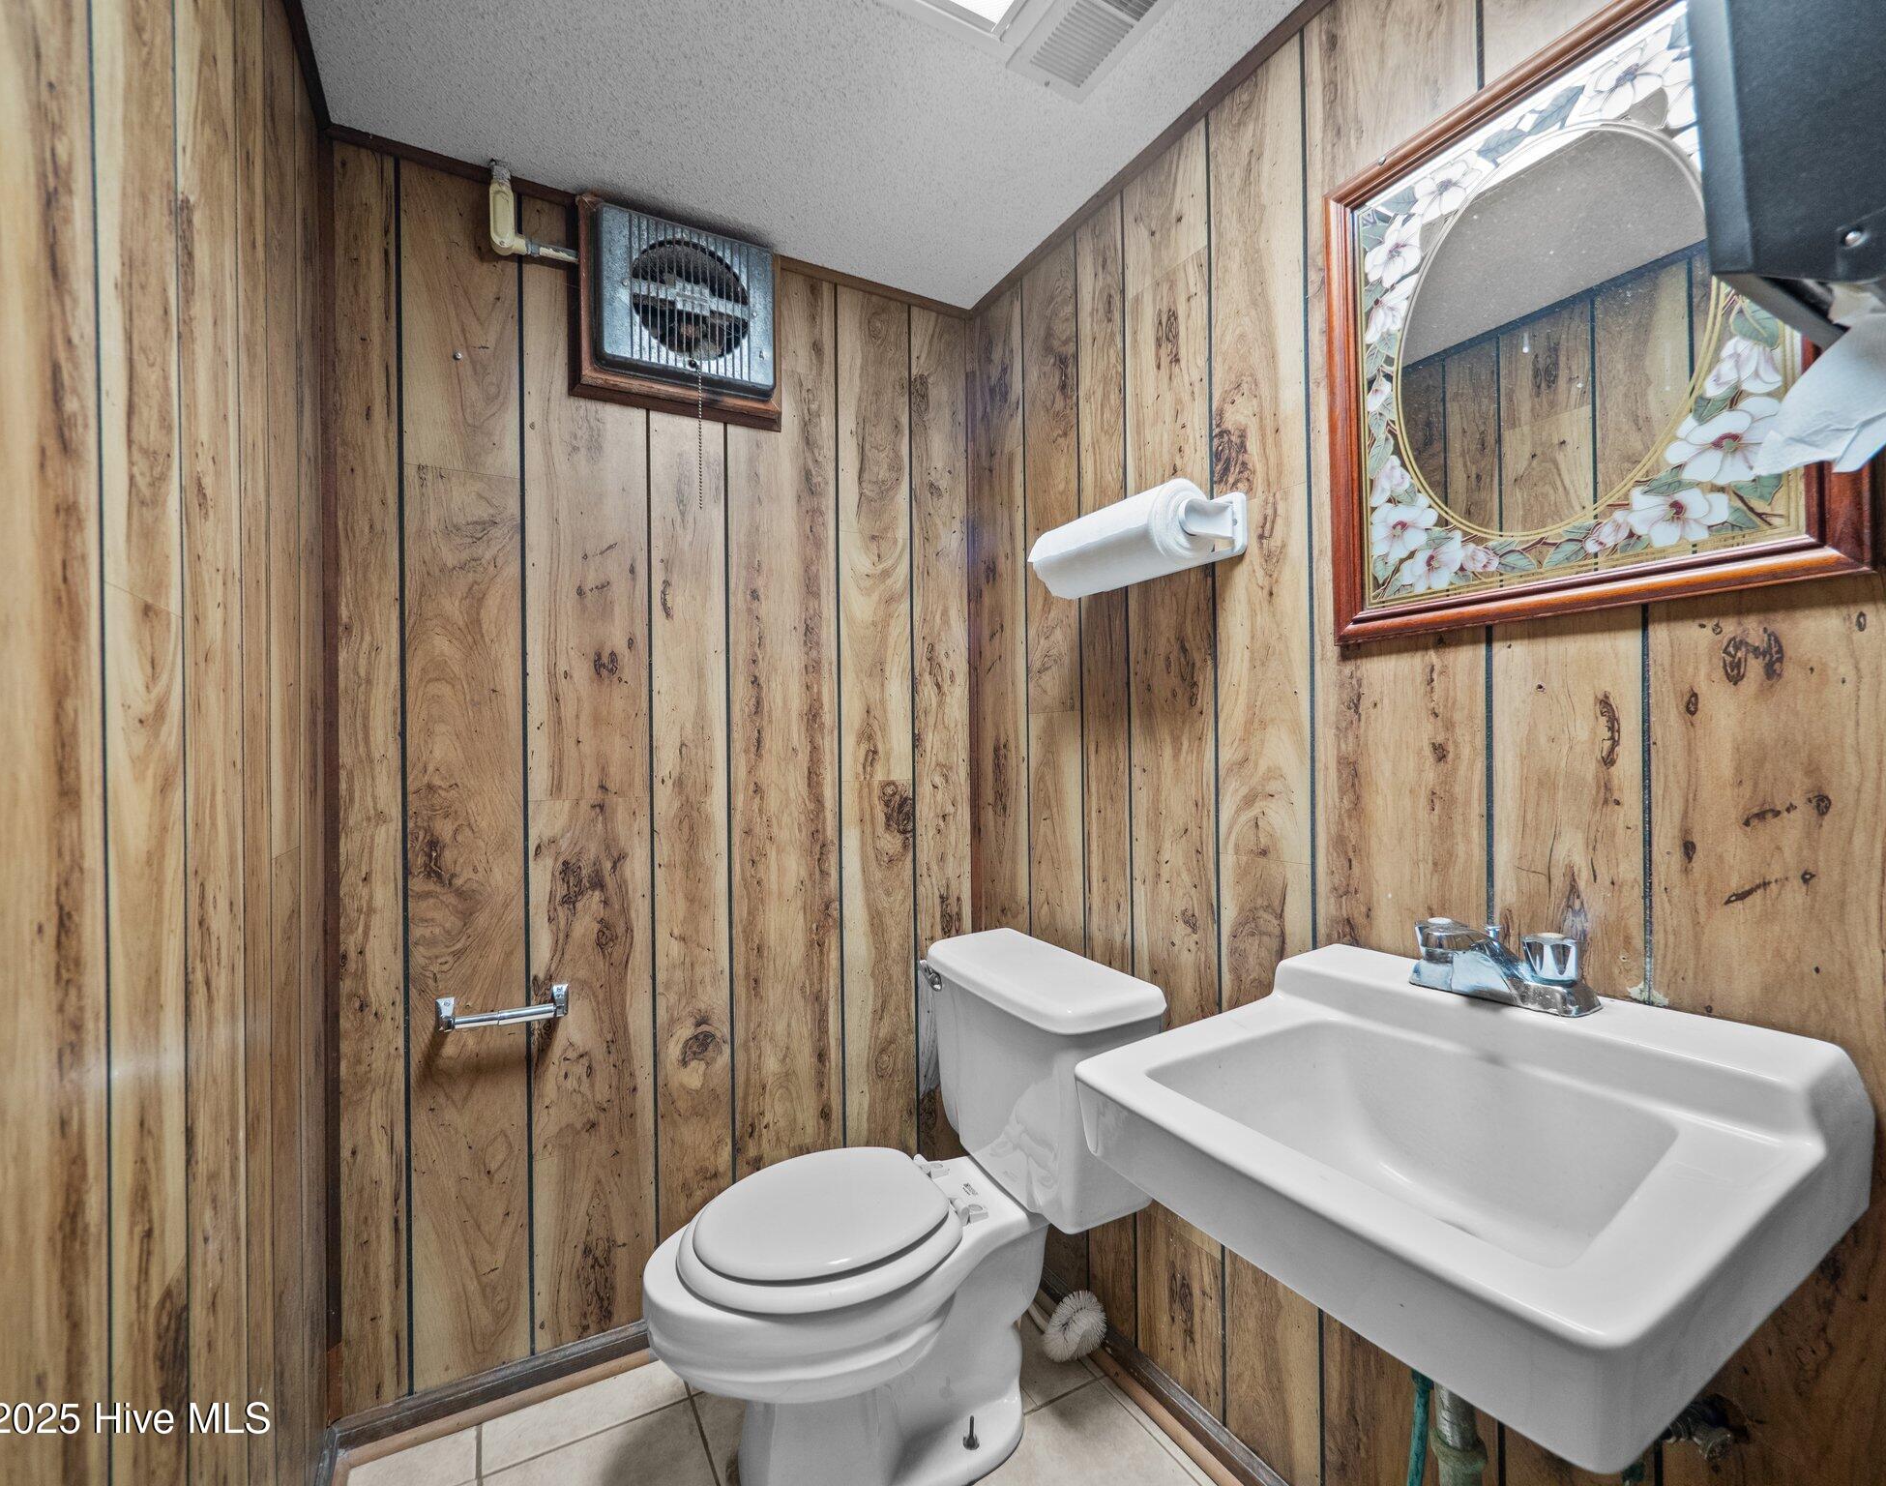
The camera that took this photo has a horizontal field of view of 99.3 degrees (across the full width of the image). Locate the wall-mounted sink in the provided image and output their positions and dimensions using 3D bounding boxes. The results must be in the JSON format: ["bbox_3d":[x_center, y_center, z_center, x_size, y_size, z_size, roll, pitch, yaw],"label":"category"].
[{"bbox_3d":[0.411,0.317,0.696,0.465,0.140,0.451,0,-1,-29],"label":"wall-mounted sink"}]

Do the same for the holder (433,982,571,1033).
[{"bbox_3d":[-0.704,0.427,1.289,0.188,0.049,0.071,0,-1,-29],"label":"holder"}]

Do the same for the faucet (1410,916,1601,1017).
[{"bbox_3d":[0.545,0.214,0.790,0.100,0.071,0.157,0,-1,-29],"label":"faucet"}]

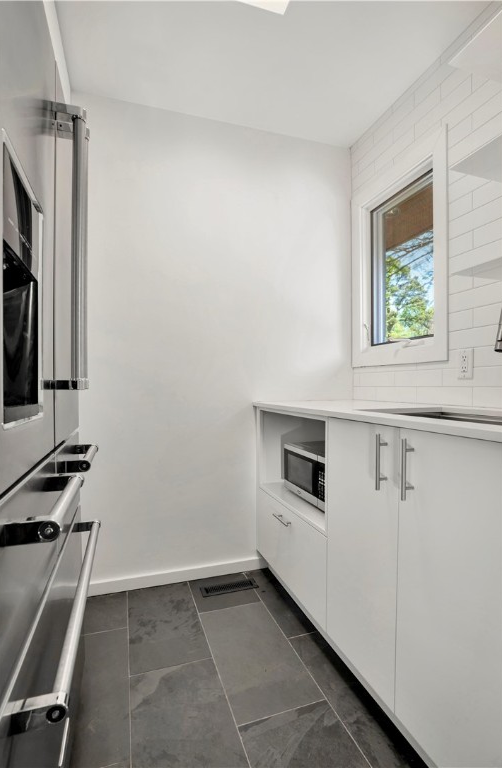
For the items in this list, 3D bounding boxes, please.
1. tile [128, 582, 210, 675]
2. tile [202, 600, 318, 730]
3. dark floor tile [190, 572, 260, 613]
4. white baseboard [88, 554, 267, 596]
[{"bbox_3d":[-0.382,1.047,1.602,0.306,0.012,0.577,1,-1,-19],"label":"tile"},{"bbox_3d":[0.005,1.046,1.421,0.306,0.012,0.594,1,-1,-19],"label":"tile"},{"bbox_3d":[-0.141,1.054,1.838,0.306,0.012,0.290,1,-1,-19],"label":"dark floor tile"},{"bbox_3d":[-0.379,1.012,1.917,1.034,0.072,0.015,1,-1,-19],"label":"white baseboard"}]

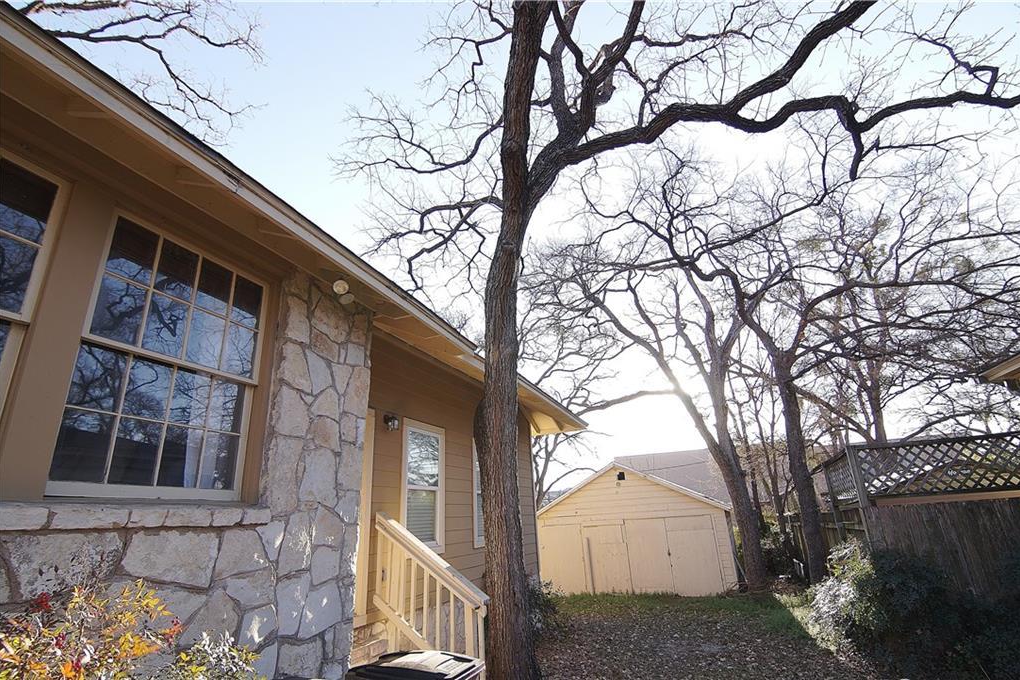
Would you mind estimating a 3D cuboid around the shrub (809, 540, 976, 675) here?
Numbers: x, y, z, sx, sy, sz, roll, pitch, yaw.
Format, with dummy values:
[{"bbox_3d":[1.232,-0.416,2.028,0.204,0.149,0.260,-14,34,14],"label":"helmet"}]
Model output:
[{"bbox_3d":[4.750,3.200,5.750,1.550,1.300,1.500,-10,-21,18],"label":"shrub"}]

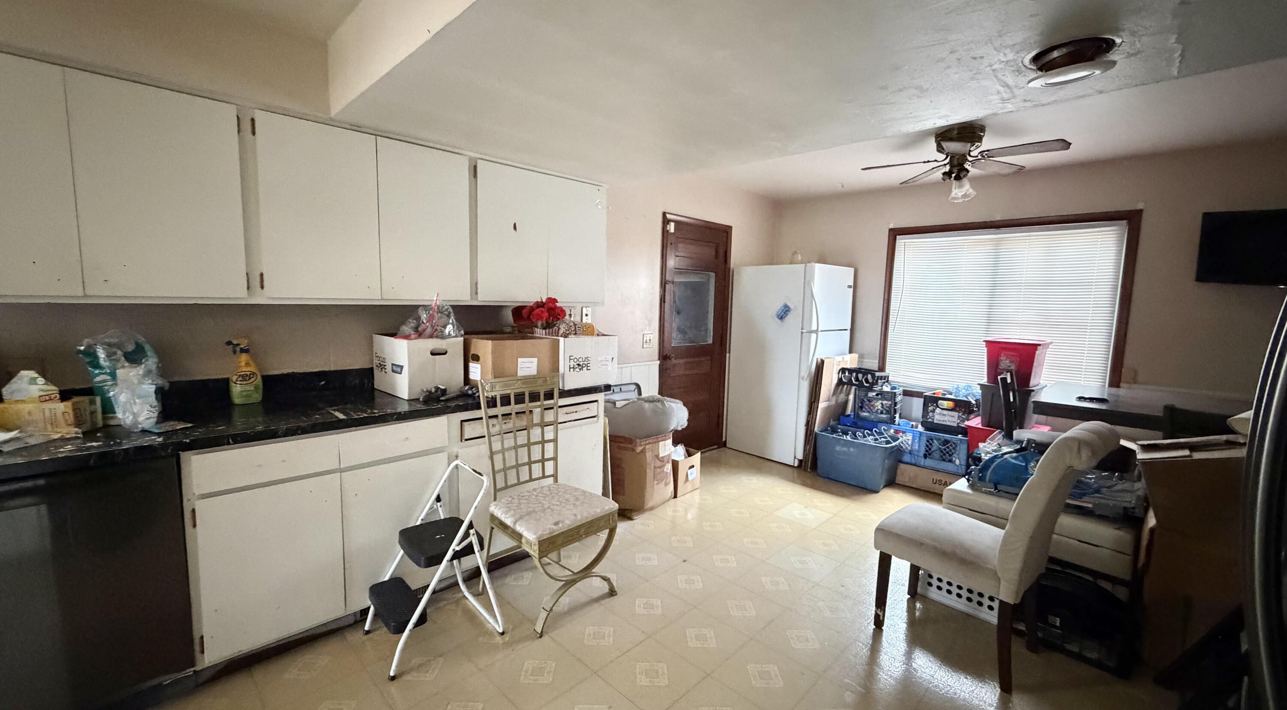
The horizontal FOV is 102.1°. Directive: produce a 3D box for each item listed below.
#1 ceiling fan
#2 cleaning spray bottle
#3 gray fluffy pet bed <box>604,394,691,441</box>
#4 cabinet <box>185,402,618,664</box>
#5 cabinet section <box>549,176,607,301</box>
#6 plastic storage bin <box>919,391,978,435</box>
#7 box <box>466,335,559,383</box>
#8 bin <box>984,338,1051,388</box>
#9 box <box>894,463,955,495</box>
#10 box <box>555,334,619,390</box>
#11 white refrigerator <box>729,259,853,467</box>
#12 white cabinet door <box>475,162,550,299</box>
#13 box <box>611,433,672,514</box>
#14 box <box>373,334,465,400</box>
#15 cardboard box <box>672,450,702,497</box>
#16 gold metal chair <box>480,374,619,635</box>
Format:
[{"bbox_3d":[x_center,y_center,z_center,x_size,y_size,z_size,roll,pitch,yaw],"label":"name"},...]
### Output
[{"bbox_3d":[1.855,-1.128,3.091,1.050,0.425,1.050,7,9,44],"label":"ceiling fan"},{"bbox_3d":[-1.701,0.067,2.225,0.072,0.280,0.124,8,9,43],"label":"cleaning spray bottle"},{"bbox_3d":[0.001,0.420,3.615,0.420,0.300,0.680,7,9,44],"label":"gray fluffy pet bed"},{"bbox_3d":[-1.094,0.657,2.626,0.590,0.835,1.850,7,8,44],"label":"cabinet"},{"bbox_3d":[-0.504,-0.680,3.234,0.435,0.740,0.320,-5,9,-45],"label":"cabinet section"},{"bbox_3d":[2.406,0.454,4.085,0.320,0.280,0.320,8,9,43],"label":"plastic storage bin"},{"bbox_3d":[-0.700,0.045,2.771,0.380,0.275,0.295,-4,8,-41],"label":"box"},{"bbox_3d":[2.675,0.050,3.747,0.335,0.298,0.450,7,9,44],"label":"bin"},{"bbox_3d":[2.272,0.943,4.074,0.560,0.172,0.390,7,8,44],"label":"box"},{"bbox_3d":[-0.392,0.026,3.005,0.295,0.278,0.382,8,9,43],"label":"box"},{"bbox_3d":[1.367,0.058,4.881,0.800,1.720,0.775,7,9,44],"label":"white refrigerator"},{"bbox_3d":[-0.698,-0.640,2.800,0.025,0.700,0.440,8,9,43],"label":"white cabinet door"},{"bbox_3d":[-0.084,0.770,3.618,0.420,0.510,0.460,6,7,38],"label":"box"},{"bbox_3d":[-1.131,0.042,2.634,0.415,0.273,0.288,6,8,40],"label":"box"},{"bbox_3d":[0.208,0.855,3.925,0.380,0.278,0.285,8,9,43],"label":"cardboard box"},{"bbox_3d":[-0.425,0.626,2.411,0.480,1.025,0.480,8,9,43],"label":"gold metal chair"}]

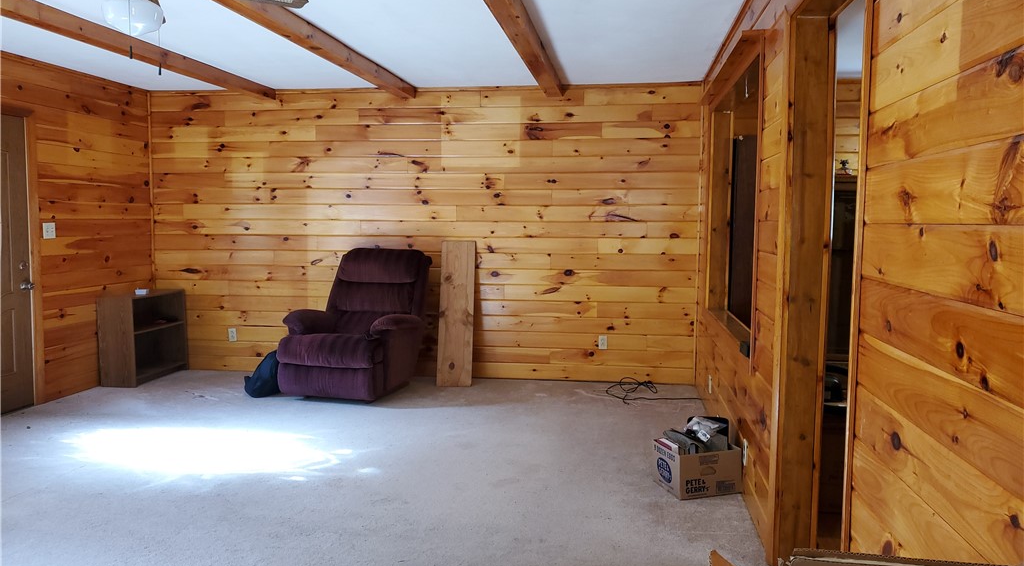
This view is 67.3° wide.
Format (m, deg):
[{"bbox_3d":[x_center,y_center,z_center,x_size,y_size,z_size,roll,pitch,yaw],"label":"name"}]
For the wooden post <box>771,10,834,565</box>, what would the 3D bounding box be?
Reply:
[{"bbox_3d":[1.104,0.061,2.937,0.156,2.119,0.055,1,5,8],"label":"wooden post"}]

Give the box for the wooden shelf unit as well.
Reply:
[{"bbox_3d":[-3.078,0.449,6.453,0.307,0.710,0.719,1,5,8],"label":"wooden shelf unit"}]

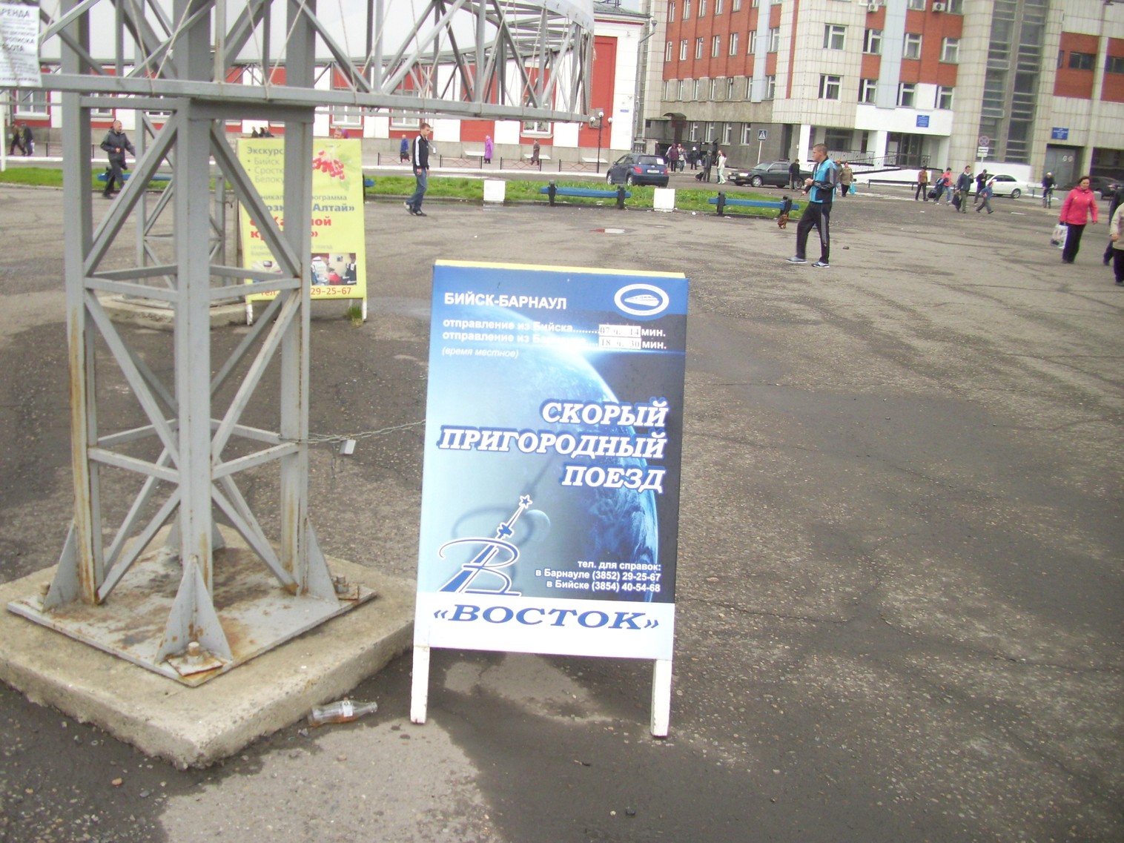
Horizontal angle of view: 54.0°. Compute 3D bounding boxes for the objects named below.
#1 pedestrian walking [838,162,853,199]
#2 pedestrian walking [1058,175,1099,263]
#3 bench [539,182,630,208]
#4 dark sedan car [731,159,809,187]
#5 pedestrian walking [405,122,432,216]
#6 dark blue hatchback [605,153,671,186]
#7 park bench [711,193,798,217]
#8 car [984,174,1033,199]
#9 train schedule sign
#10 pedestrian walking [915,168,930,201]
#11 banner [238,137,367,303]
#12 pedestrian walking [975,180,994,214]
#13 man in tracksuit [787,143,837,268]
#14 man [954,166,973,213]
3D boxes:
[{"bbox_3d":[13.129,-11.178,51.101,0.580,1.630,0.420,6,14,10],"label":"pedestrian walking"},{"bbox_3d":[9.933,-3.870,21.201,0.620,1.630,0.450,8,15,16],"label":"pedestrian walking"},{"bbox_3d":[0.570,-5.786,28.362,2.350,0.570,0.480,2,14,-6],"label":"bench"},{"bbox_3d":[10.608,-12.499,55.800,4.450,1.370,1.690,-4,16,-27],"label":"dark sedan car"},{"bbox_3d":[-2.706,-4.797,21.000,0.500,1.730,0.500,7,15,14],"label":"pedestrian walking"},{"bbox_3d":[3.501,-11.614,51.000,1.690,1.510,3.850,-1,15,-16],"label":"dark blue hatchback"},{"bbox_3d":[5.051,-5.675,29.106,2.350,0.570,0.480,2,14,-6],"label":"park bench"},{"bbox_3d":[26.300,-14.336,67.000,4.450,1.420,1.700,-3,16,-25],"label":"car"},{"bbox_3d":[-0.013,0.179,3.195,0.720,1.230,0.620,4,14,1],"label":"train schedule sign"},{"bbox_3d":[17.795,-11.726,54.500,0.580,1.690,0.480,0,15,-13],"label":"pedestrian walking"},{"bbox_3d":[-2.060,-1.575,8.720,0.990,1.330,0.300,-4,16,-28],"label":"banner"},{"bbox_3d":[16.086,-8.526,42.000,0.620,1.270,0.420,13,17,34],"label":"pedestrian walking"},{"bbox_3d":[3.721,-3.199,16.384,0.650,1.770,0.480,1,14,-13],"label":"man in tracksuit"},{"bbox_3d":[15.095,-8.721,41.500,0.600,1.740,0.500,-1,15,-16],"label":"man"}]

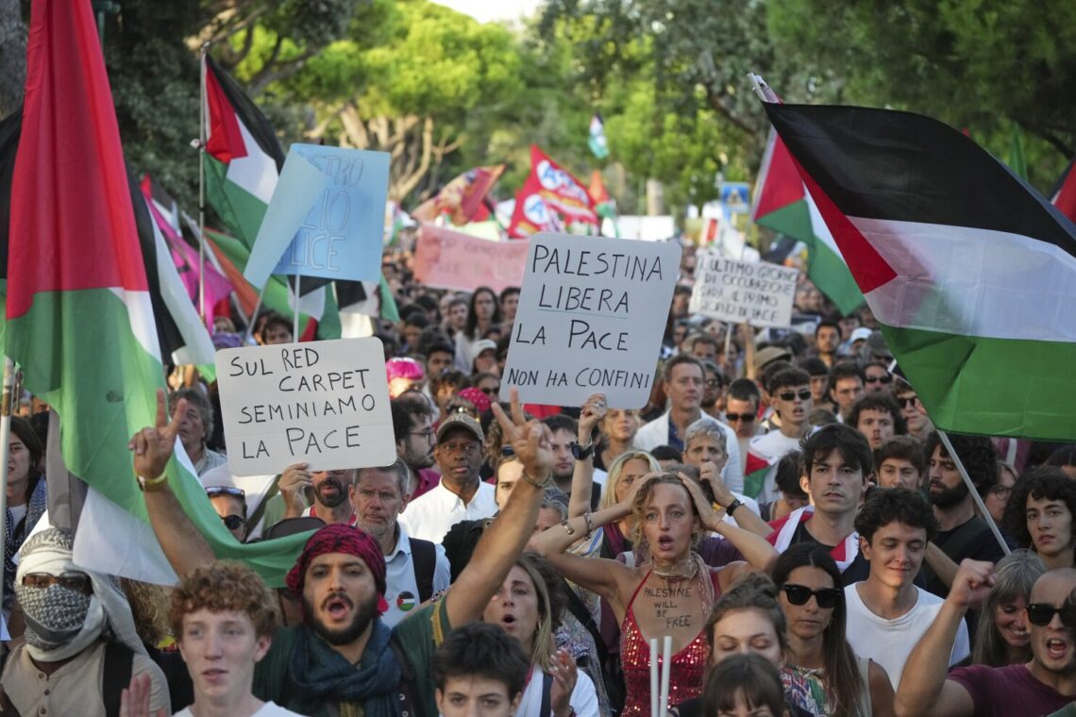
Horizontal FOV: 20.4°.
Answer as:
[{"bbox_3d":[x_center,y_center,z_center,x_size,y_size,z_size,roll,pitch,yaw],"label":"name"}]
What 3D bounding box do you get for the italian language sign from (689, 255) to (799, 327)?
[{"bbox_3d":[1.350,-0.436,19.500,0.670,0.410,0.020,10,2,0],"label":"italian language sign"}]

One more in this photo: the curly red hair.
[{"bbox_3d":[-0.564,0.433,5.370,0.192,0.150,0.210,0,2,6],"label":"curly red hair"}]

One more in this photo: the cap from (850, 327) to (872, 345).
[{"bbox_3d":[2.434,-0.171,22.500,0.175,0.130,0.240,0,2,-8],"label":"cap"}]

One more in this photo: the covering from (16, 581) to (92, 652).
[{"bbox_3d":[-0.958,0.511,5.920,0.148,0.137,0.130,0,2,1],"label":"covering"}]

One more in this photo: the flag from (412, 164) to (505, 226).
[{"bbox_3d":[-1.067,-2.179,40.000,1.200,0.800,0.350,0,2,0],"label":"flag"}]

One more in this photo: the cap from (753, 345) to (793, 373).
[{"bbox_3d":[1.418,0.003,18.000,0.245,0.135,0.175,-9,3,41],"label":"cap"}]

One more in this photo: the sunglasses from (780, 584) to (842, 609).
[{"bbox_3d":[0.639,0.558,7.030,0.142,0.048,0.135,4,2,-11],"label":"sunglasses"}]

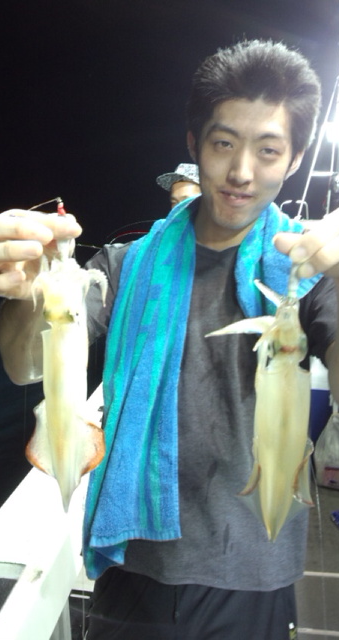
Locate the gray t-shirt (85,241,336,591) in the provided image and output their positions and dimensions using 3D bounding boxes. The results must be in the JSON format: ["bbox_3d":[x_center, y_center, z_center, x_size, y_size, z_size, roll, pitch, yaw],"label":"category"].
[{"bbox_3d":[0.073,0.142,0.860,0.450,0.610,0.260,1,9,5],"label":"gray t-shirt"}]

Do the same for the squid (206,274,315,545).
[{"bbox_3d":[0.086,0.089,0.457,0.102,0.265,0.055,1,9,7],"label":"squid"}]

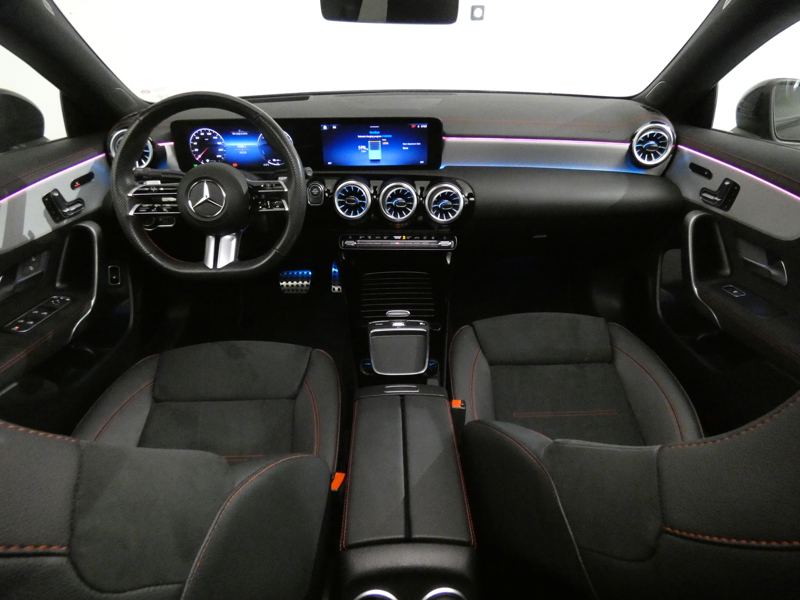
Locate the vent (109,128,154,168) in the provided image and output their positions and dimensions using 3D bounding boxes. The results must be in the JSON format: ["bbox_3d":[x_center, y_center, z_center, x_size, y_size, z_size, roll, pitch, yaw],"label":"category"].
[{"bbox_3d":[-0.605,-0.345,1.049,0.093,0.094,0.055,-2,26,-4],"label":"vent"}]

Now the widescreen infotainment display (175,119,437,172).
[{"bbox_3d":[-0.210,-0.361,1.079,0.614,0.116,0.028,-1,23,-1],"label":"widescreen infotainment display"}]

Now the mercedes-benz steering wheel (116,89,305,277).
[{"bbox_3d":[-0.363,-0.217,0.905,0.370,0.353,0.100,0,6,0],"label":"mercedes-benz steering wheel"}]

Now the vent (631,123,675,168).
[{"bbox_3d":[0.572,-0.354,1.054,0.093,0.094,0.055,2,26,4],"label":"vent"}]

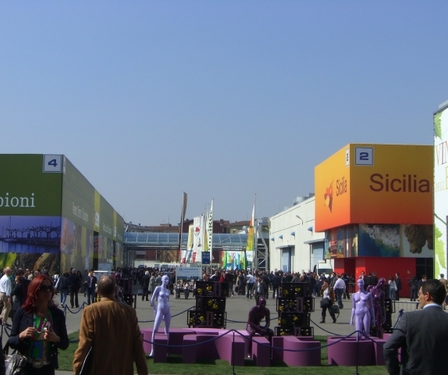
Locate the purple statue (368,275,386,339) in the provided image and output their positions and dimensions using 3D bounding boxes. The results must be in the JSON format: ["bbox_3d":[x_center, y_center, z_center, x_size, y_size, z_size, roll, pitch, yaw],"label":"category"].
[{"bbox_3d":[3.314,2.829,20.634,0.480,1.719,0.400,0,-5,5],"label":"purple statue"}]

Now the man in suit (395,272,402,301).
[{"bbox_3d":[11.098,6.307,60.686,0.360,1.740,0.480,2,-5,-15],"label":"man in suit"}]

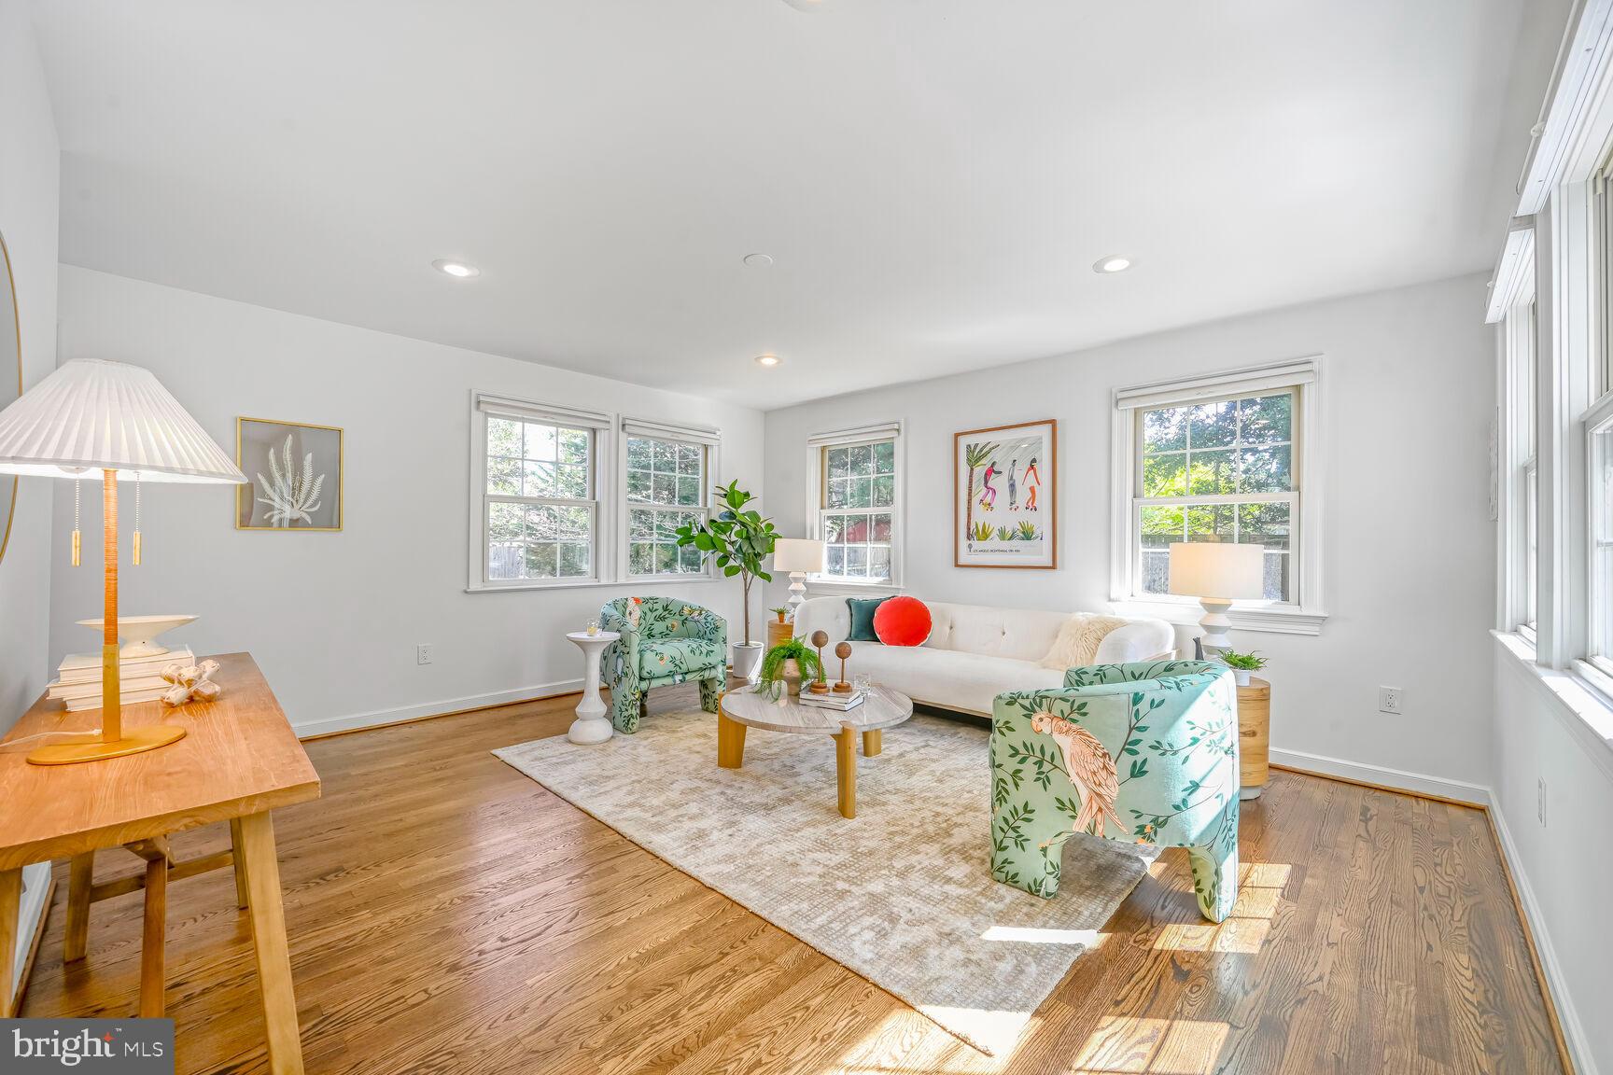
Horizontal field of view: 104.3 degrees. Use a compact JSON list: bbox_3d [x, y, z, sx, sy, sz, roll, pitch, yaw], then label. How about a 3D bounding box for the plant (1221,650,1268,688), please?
[{"bbox_3d":[2.058,0.608,2.957,0.191,0.167,0.191,0,-1,0],"label":"plant"}]

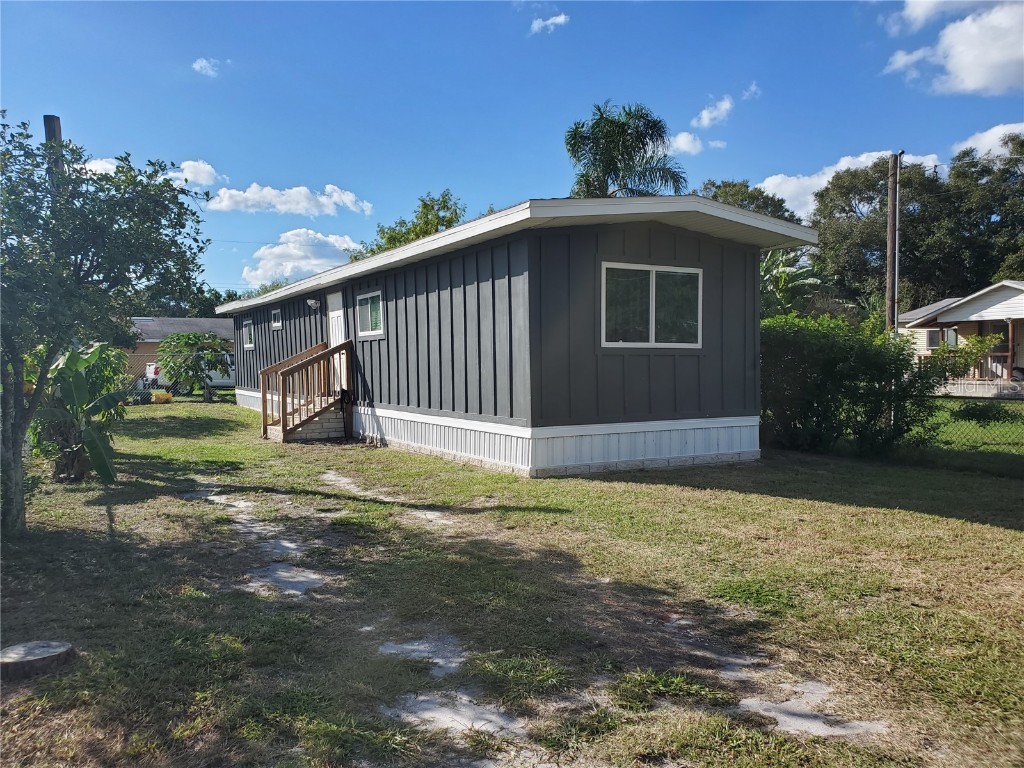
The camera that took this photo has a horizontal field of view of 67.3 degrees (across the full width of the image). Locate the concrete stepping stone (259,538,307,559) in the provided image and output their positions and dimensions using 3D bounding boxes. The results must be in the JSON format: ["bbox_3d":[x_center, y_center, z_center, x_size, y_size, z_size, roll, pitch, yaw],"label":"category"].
[{"bbox_3d":[-1.698,1.205,5.688,0.380,0.050,0.480,-2,2,-24],"label":"concrete stepping stone"}]

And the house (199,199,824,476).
[{"bbox_3d":[-2.555,-0.821,17.403,4.610,3.346,18.804,-2,2,-30],"label":"house"}]

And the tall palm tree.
[{"bbox_3d":[4.300,-5.165,29.197,4.600,11.057,4.600,-1,2,0],"label":"tall palm tree"}]

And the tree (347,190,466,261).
[{"bbox_3d":[-3.605,-3.568,30.142,6.200,7.965,6.200,-1,2,0],"label":"tree"}]

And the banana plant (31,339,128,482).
[{"bbox_3d":[-5.152,0.328,9.117,1.080,1.641,1.050,-2,2,-29],"label":"banana plant"}]

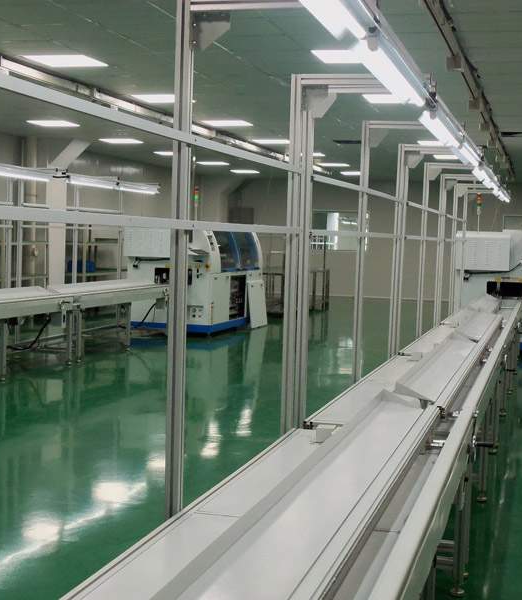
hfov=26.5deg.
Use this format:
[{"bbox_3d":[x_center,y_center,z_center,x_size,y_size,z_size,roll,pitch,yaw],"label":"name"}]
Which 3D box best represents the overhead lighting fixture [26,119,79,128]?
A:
[{"bbox_3d":[-2.683,-2.313,14.444,0.575,0.050,0.575,3,3,14],"label":"overhead lighting fixture"}]

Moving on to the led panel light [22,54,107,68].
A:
[{"bbox_3d":[-1.599,-1.997,9.169,0.590,0.060,0.590,2,3,14],"label":"led panel light"}]

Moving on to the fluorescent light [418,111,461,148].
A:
[{"bbox_3d":[0.757,-0.711,4.587,0.090,0.070,1.240,3,3,14],"label":"fluorescent light"}]

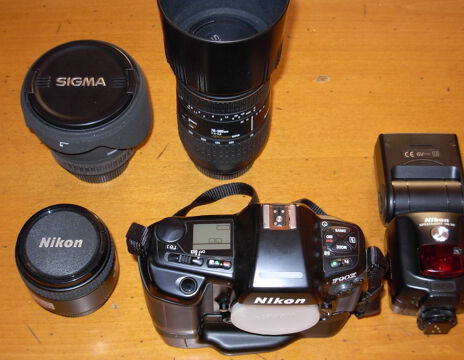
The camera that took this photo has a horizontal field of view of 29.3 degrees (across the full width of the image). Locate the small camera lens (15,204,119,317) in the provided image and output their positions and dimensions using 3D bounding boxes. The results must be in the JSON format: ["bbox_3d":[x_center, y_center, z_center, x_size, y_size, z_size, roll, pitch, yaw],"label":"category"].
[{"bbox_3d":[-0.128,0.061,0.692,0.073,0.057,0.073,0,59,0],"label":"small camera lens"}]

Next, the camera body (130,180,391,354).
[{"bbox_3d":[0.013,0.074,0.643,0.158,0.127,0.071,0,59,0],"label":"camera body"}]

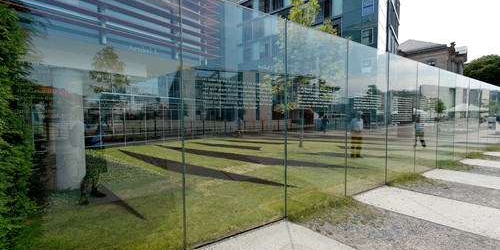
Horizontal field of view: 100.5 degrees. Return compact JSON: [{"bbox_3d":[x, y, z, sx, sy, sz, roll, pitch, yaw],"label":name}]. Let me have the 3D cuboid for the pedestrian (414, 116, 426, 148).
[{"bbox_3d":[8.756,0.319,10.700,0.580,1.680,0.500,0,2,2],"label":"pedestrian"}]

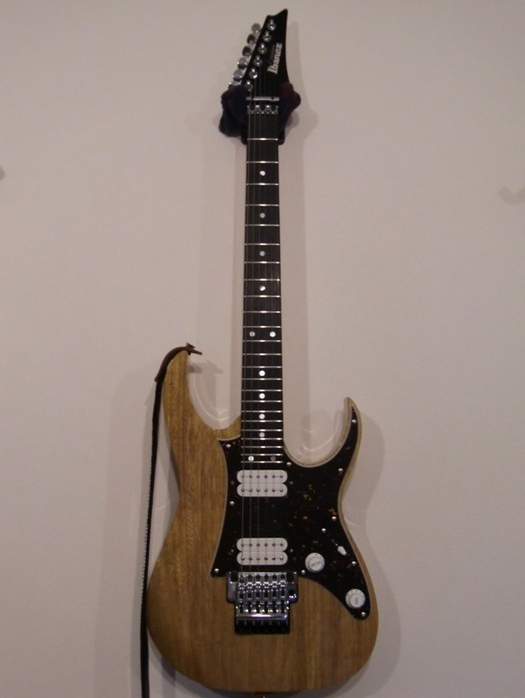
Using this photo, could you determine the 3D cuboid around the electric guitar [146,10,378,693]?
[{"bbox_3d":[0.001,-0.034,0.961,0.310,0.990,0.066,0,-7,0],"label":"electric guitar"}]

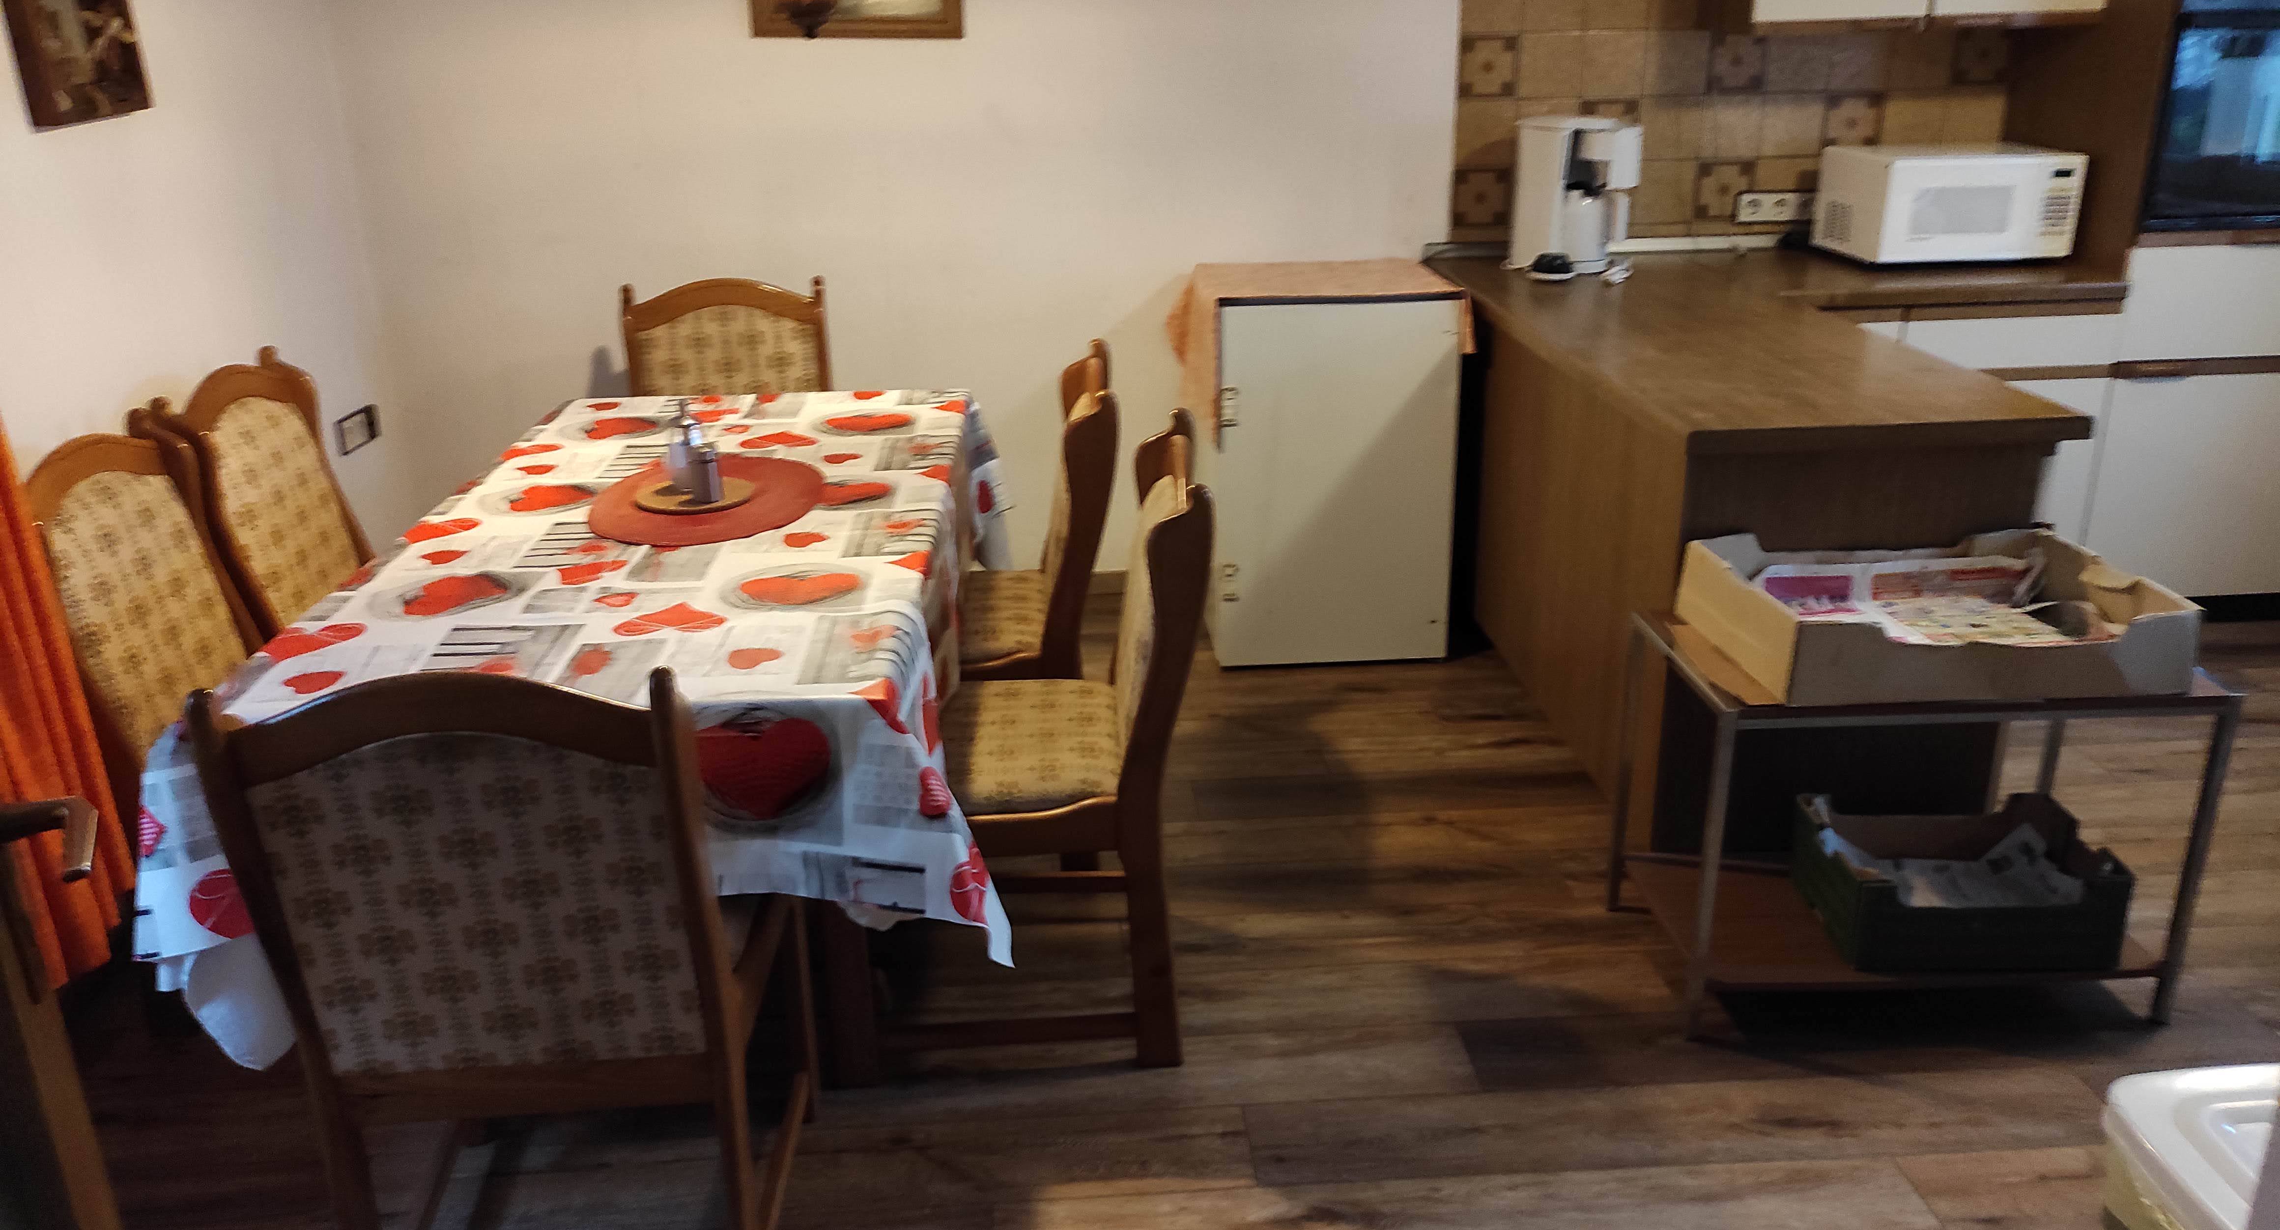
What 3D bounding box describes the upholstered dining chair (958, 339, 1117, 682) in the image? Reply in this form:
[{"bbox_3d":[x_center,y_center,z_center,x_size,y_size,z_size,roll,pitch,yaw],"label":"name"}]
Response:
[{"bbox_3d":[-0.317,-0.019,2.974,0.560,0.875,0.490,-3,20,-3],"label":"upholstered dining chair"}]

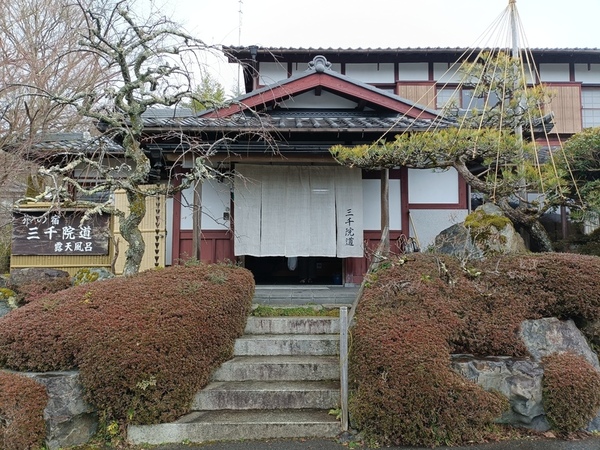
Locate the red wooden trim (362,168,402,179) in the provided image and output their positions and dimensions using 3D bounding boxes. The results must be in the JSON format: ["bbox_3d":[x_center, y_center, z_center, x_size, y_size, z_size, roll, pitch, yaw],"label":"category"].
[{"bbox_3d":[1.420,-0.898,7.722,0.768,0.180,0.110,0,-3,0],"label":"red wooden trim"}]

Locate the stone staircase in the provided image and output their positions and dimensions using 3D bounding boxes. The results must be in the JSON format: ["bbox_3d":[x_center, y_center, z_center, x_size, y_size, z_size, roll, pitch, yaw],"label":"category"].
[{"bbox_3d":[-0.485,1.373,4.191,1.790,0.775,1.410,0,-3,0],"label":"stone staircase"}]

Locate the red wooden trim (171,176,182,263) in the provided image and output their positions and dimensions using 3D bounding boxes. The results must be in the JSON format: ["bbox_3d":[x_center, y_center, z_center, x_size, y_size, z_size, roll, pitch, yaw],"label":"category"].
[{"bbox_3d":[-2.160,-0.003,7.679,0.150,1.813,0.130,0,-3,0],"label":"red wooden trim"}]

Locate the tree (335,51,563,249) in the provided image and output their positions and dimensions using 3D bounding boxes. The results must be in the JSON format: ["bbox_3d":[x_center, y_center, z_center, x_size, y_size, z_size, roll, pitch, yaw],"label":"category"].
[{"bbox_3d":[1.934,-0.909,5.864,3.030,2.982,2.100,0,-3,0],"label":"tree"}]

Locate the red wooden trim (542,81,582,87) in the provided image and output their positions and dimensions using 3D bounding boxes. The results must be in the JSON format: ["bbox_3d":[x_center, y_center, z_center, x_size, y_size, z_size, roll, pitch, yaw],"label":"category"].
[{"bbox_3d":[7.024,-3.771,11.654,1.065,0.150,0.120,0,-3,0],"label":"red wooden trim"}]

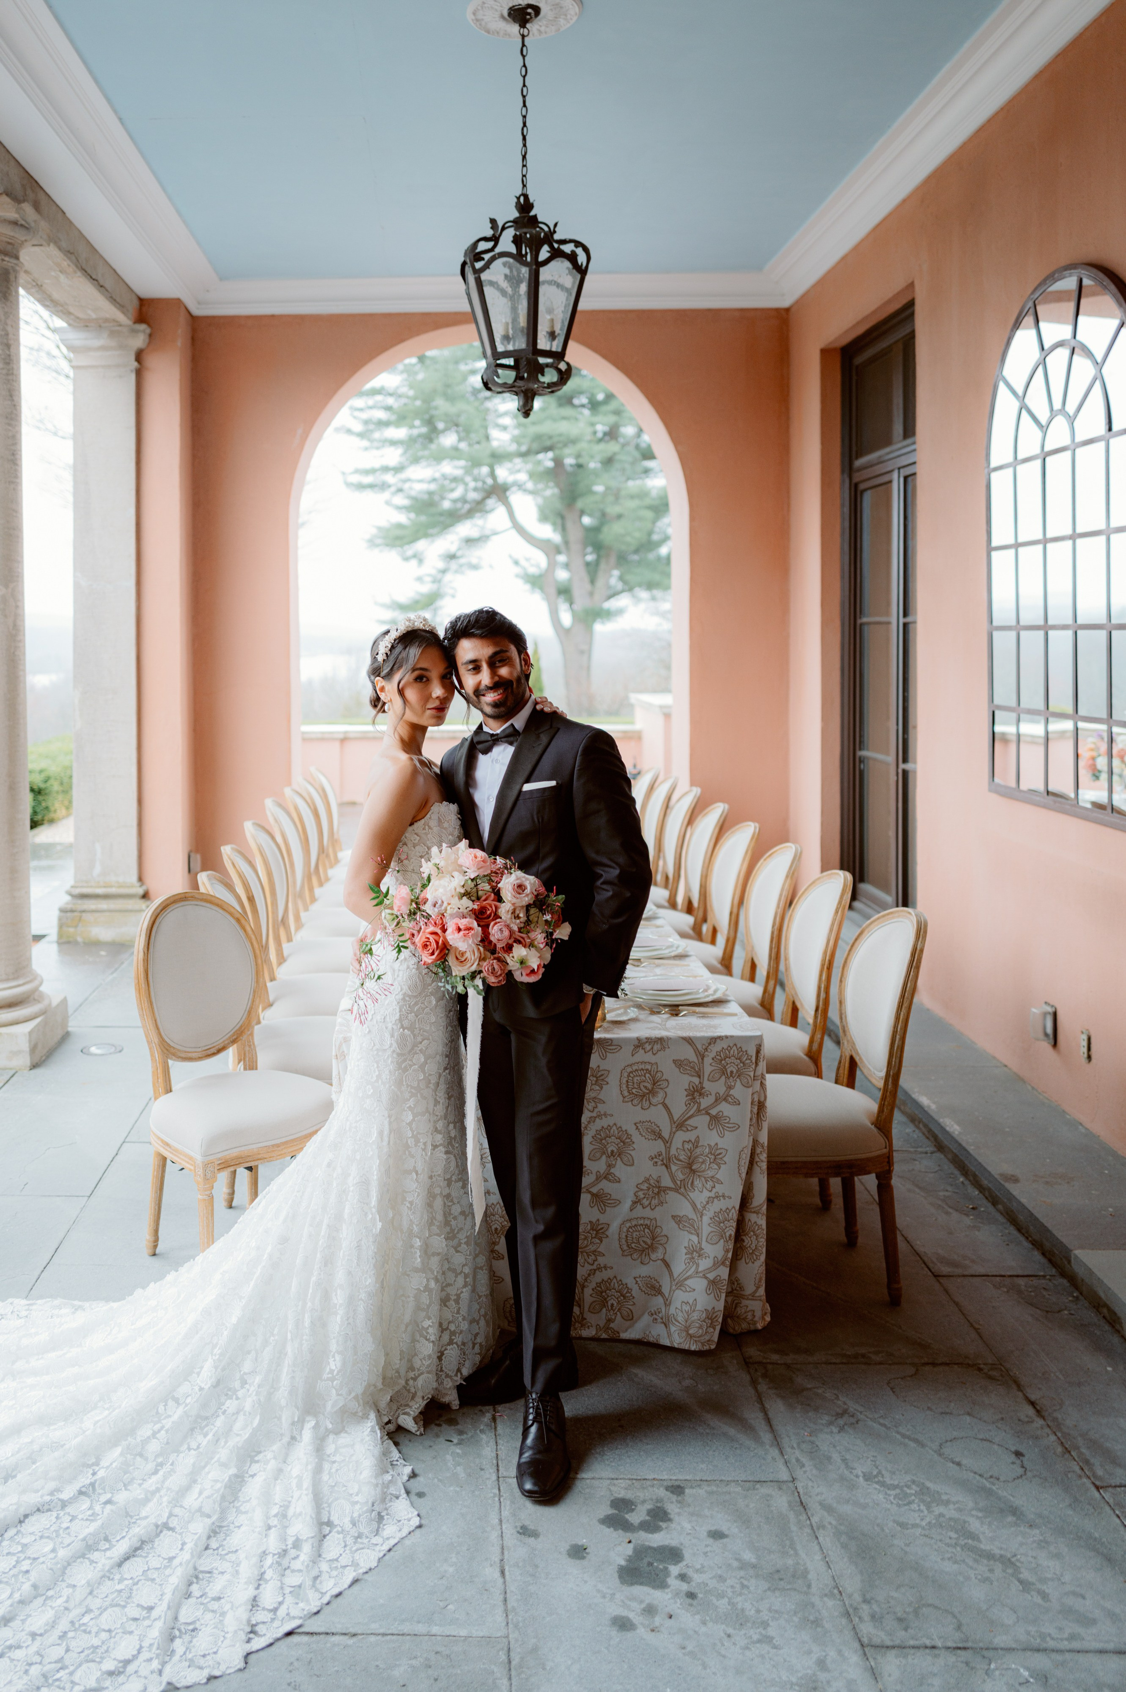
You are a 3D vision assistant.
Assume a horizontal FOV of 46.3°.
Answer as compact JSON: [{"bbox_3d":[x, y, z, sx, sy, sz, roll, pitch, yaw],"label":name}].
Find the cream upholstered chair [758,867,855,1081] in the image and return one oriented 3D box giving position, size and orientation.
[{"bbox_3d":[0.613,0.565,4.249,0.570,0.970,0.500,-1,7,-6],"label":"cream upholstered chair"}]

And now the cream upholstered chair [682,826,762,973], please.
[{"bbox_3d":[0.477,0.392,5.346,0.570,0.970,0.500,-1,7,-6],"label":"cream upholstered chair"}]

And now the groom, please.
[{"bbox_3d":[-0.037,0.435,2.820,0.500,1.770,0.400,1,7,12],"label":"groom"}]

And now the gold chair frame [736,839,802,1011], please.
[{"bbox_3d":[0.545,0.478,4.792,0.570,0.970,0.500,-1,7,-6],"label":"gold chair frame"}]

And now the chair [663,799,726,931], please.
[{"bbox_3d":[0.440,0.304,5.740,0.570,0.980,0.500,0,6,-3],"label":"chair"}]

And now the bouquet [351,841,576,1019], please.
[{"bbox_3d":[-0.199,0.162,2.600,0.410,0.340,0.300,1,6,7],"label":"bouquet"}]

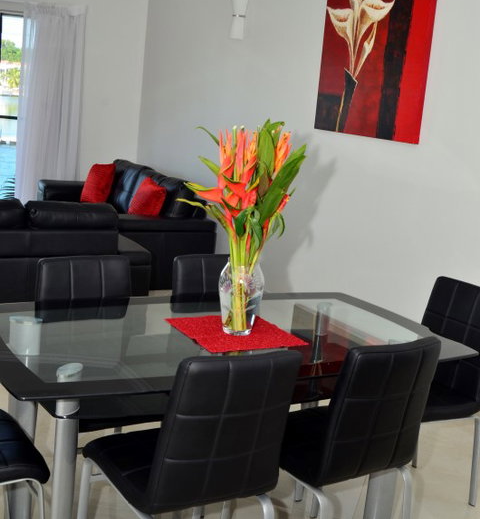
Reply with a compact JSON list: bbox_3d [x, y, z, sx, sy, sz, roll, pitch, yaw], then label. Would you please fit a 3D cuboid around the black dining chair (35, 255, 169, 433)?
[{"bbox_3d":[-0.506,0.489,2.883,0.420,0.918,0.520,-3,16,-27],"label":"black dining chair"}]

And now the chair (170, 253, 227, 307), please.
[{"bbox_3d":[-0.035,0.465,3.122,0.420,0.918,0.520,-3,16,-27],"label":"chair"}]

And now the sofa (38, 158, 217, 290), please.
[{"bbox_3d":[-0.965,-0.318,6.240,0.900,0.780,1.760,-3,16,-27],"label":"sofa"}]

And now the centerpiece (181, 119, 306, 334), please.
[{"bbox_3d":[0.016,-0.104,2.589,0.390,0.701,0.320,-3,16,-27],"label":"centerpiece"}]

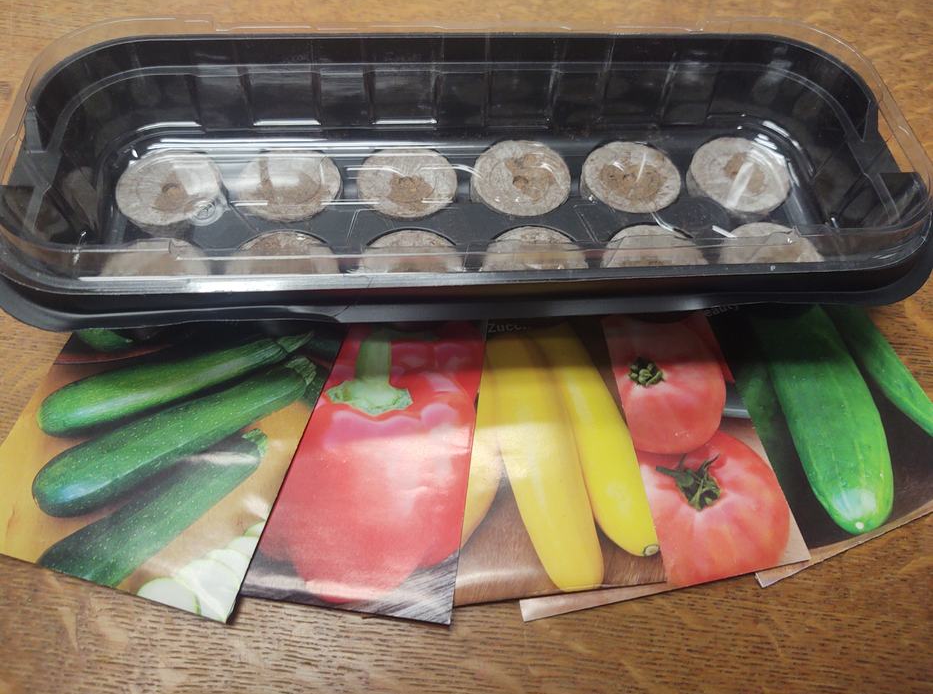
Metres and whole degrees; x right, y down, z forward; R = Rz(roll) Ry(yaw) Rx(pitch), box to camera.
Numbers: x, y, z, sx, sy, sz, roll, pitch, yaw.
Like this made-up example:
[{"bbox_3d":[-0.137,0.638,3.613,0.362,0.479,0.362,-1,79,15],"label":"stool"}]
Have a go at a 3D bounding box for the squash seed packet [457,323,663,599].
[{"bbox_3d":[0.007,0.019,0.230,0.085,0.005,0.117,-5,60,-5],"label":"squash seed packet"}]

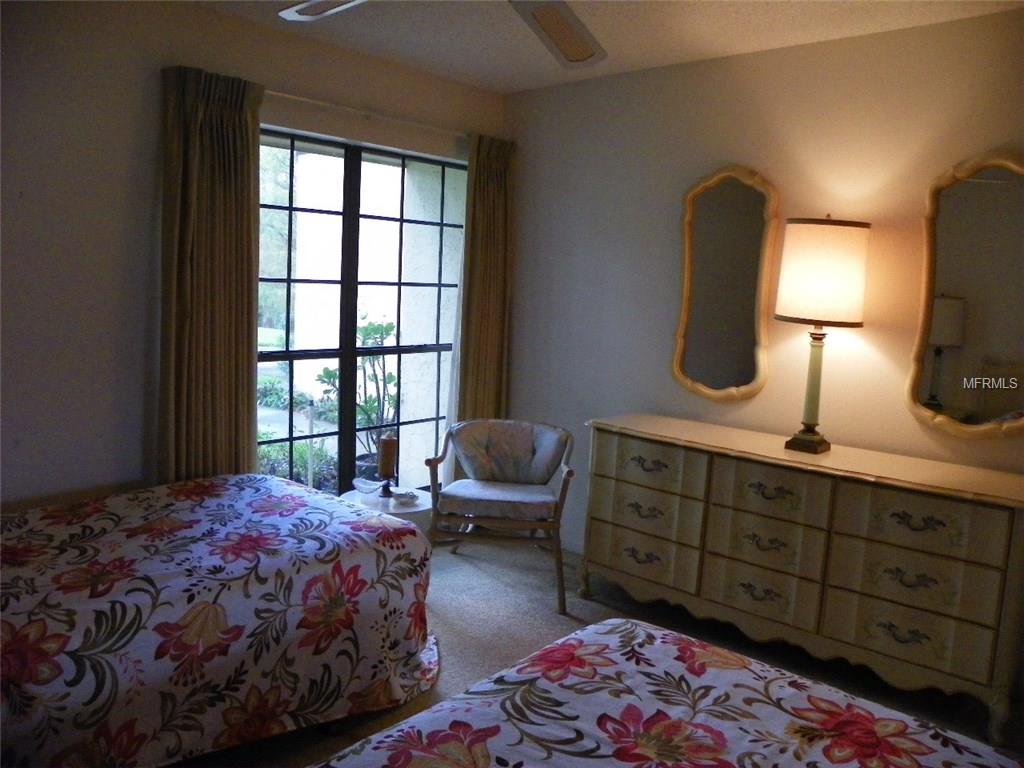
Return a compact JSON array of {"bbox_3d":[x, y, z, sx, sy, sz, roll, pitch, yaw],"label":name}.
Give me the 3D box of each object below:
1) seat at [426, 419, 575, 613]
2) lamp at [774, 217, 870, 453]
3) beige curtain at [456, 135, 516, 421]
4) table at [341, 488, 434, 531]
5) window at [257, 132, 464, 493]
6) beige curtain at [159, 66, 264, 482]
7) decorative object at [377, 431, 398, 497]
[{"bbox_3d":[-0.025,0.572,3.651,0.658,0.744,0.615,3,8,8],"label":"seat"},{"bbox_3d":[1.211,-0.195,3.025,0.325,0.915,0.325,9,10,41],"label":"lamp"},{"bbox_3d":[-0.152,-0.228,4.184,0.143,2.116,0.329,10,11,43],"label":"beige curtain"},{"bbox_3d":[-0.559,0.731,3.484,0.429,0.429,0.429,10,11,43],"label":"table"},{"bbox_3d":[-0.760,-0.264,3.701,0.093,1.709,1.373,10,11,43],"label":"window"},{"bbox_3d":[-1.193,-0.124,3.101,0.143,2.116,0.343,10,11,43],"label":"beige curtain"},{"bbox_3d":[-0.558,0.365,3.480,0.094,0.297,0.094,2,8,0],"label":"decorative object"}]

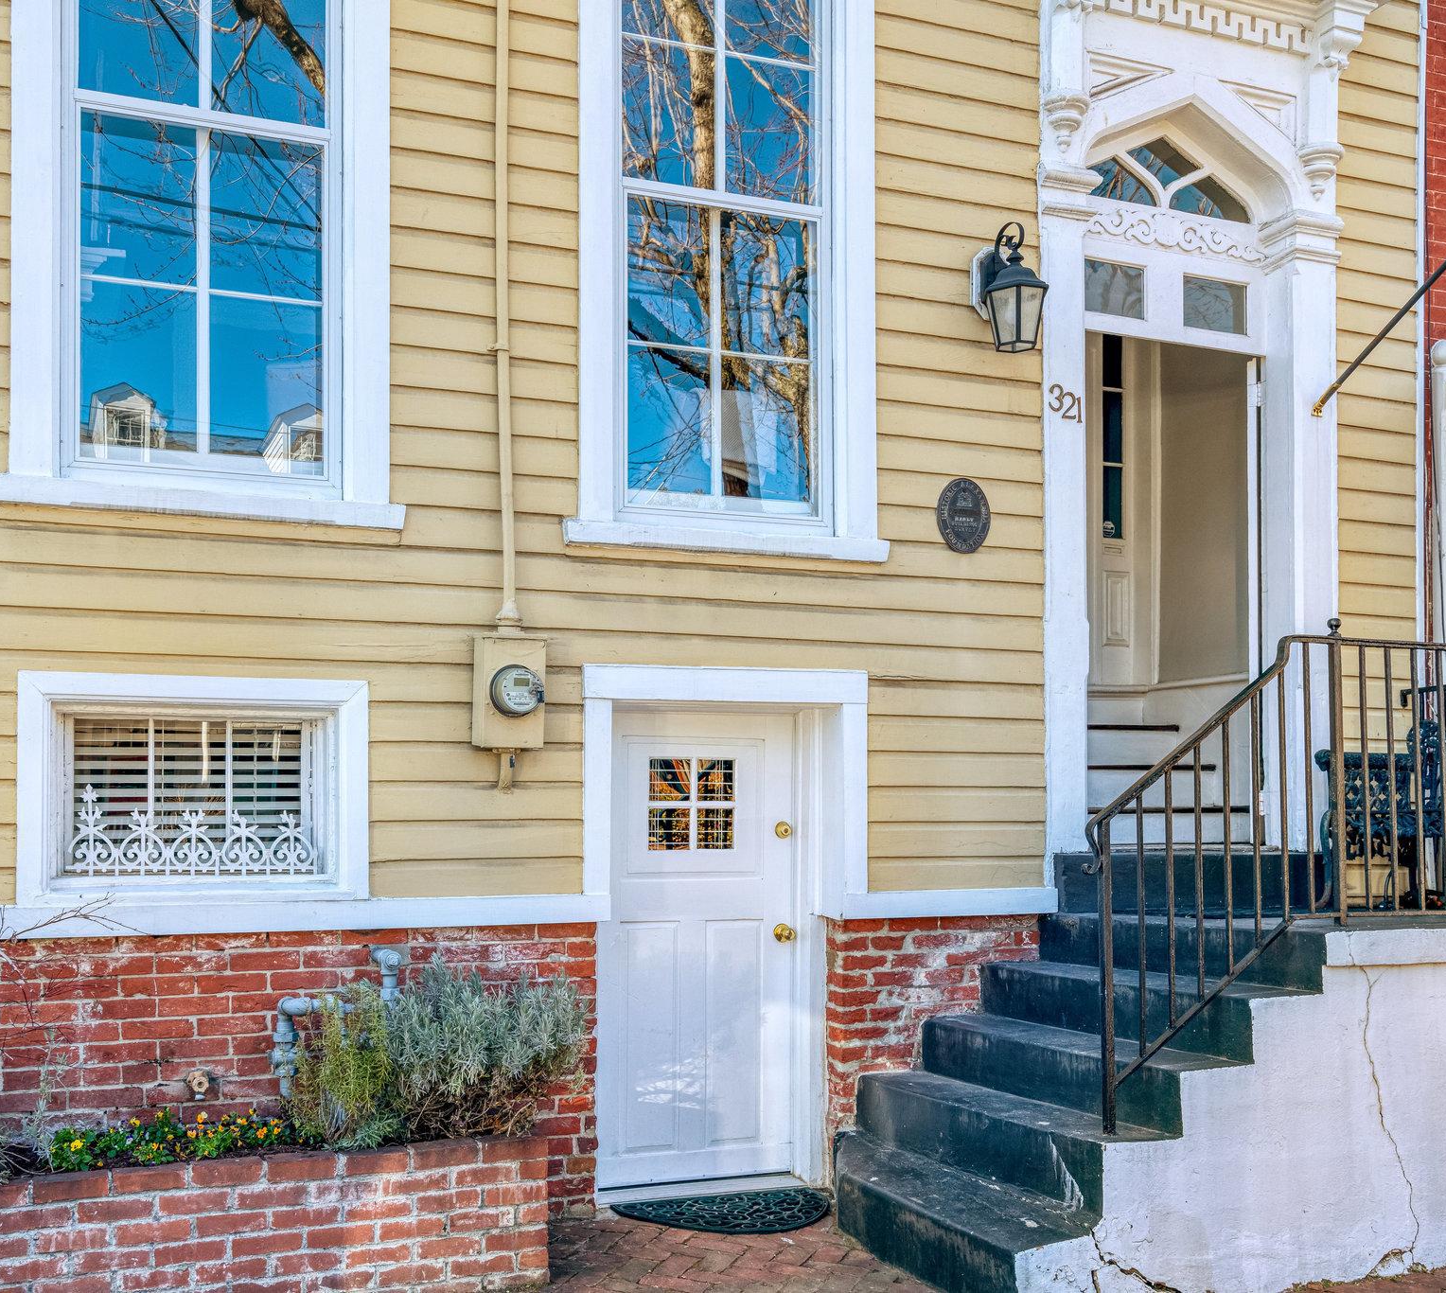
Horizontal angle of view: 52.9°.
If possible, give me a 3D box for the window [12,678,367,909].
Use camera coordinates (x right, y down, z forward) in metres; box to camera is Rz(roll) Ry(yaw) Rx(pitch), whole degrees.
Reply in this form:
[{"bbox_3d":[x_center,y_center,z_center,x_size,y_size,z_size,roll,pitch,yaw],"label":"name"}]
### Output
[{"bbox_3d":[-1.764,0.465,4.887,1.110,0.760,0.120,1,-2,-20],"label":"window"}]

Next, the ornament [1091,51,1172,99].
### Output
[{"bbox_3d":[1.716,-2.399,6.112,0.420,0.200,0.050,1,-2,-20],"label":"ornament"}]

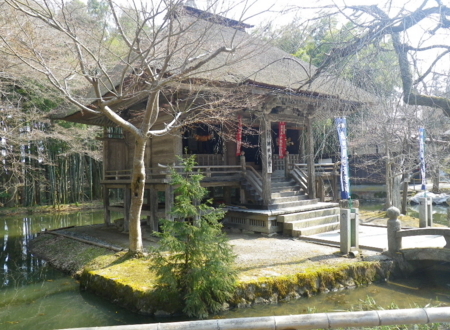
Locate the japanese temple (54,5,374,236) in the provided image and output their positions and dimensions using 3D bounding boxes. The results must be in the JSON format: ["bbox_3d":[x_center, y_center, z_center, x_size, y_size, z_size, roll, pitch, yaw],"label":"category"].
[{"bbox_3d":[0.084,-1.923,14.433,10.170,8.210,8.850,-1,-2,-38],"label":"japanese temple"}]

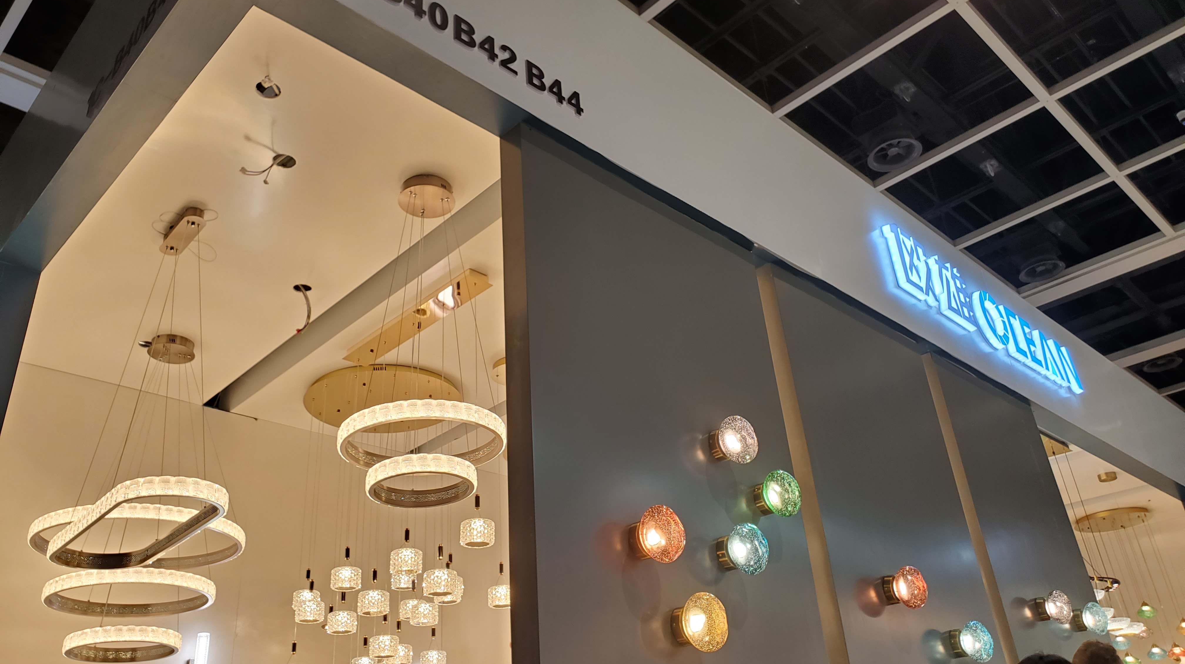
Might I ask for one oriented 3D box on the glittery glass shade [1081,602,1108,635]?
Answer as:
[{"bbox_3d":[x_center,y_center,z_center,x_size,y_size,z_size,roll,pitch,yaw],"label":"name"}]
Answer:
[{"bbox_3d":[2.430,1.372,4.293,0.147,0.147,0.079,21,-37,-40],"label":"glittery glass shade"}]

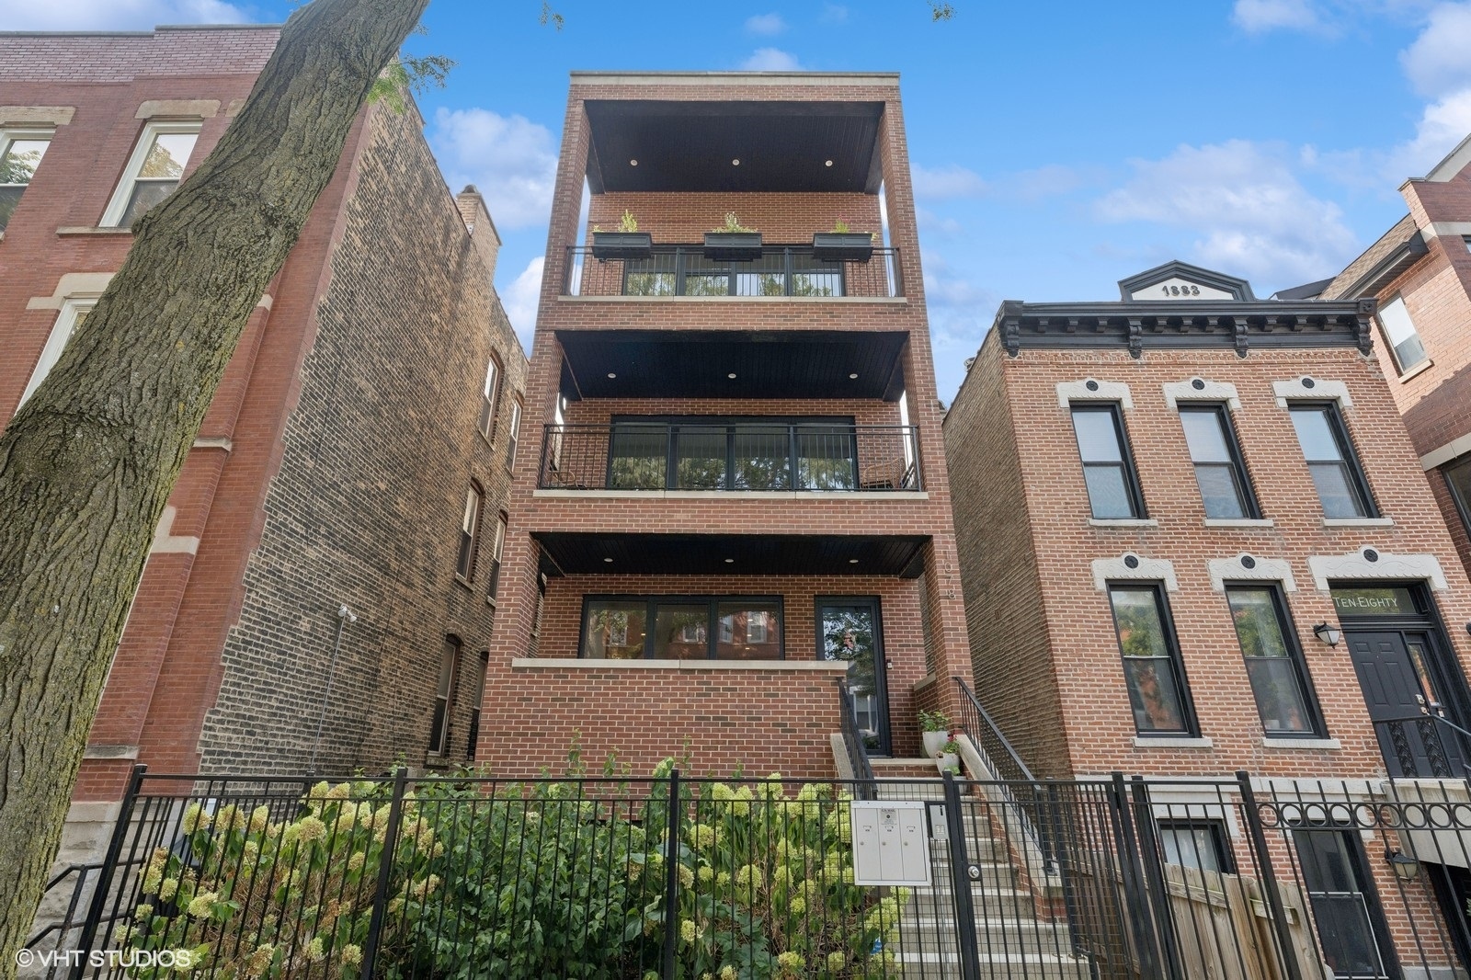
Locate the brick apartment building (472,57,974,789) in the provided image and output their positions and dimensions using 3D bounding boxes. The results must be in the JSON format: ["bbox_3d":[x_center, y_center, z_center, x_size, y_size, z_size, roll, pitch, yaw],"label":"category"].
[{"bbox_3d":[-0.028,0.908,15.588,5.973,13.318,12.000,0,-23,0],"label":"brick apartment building"}]

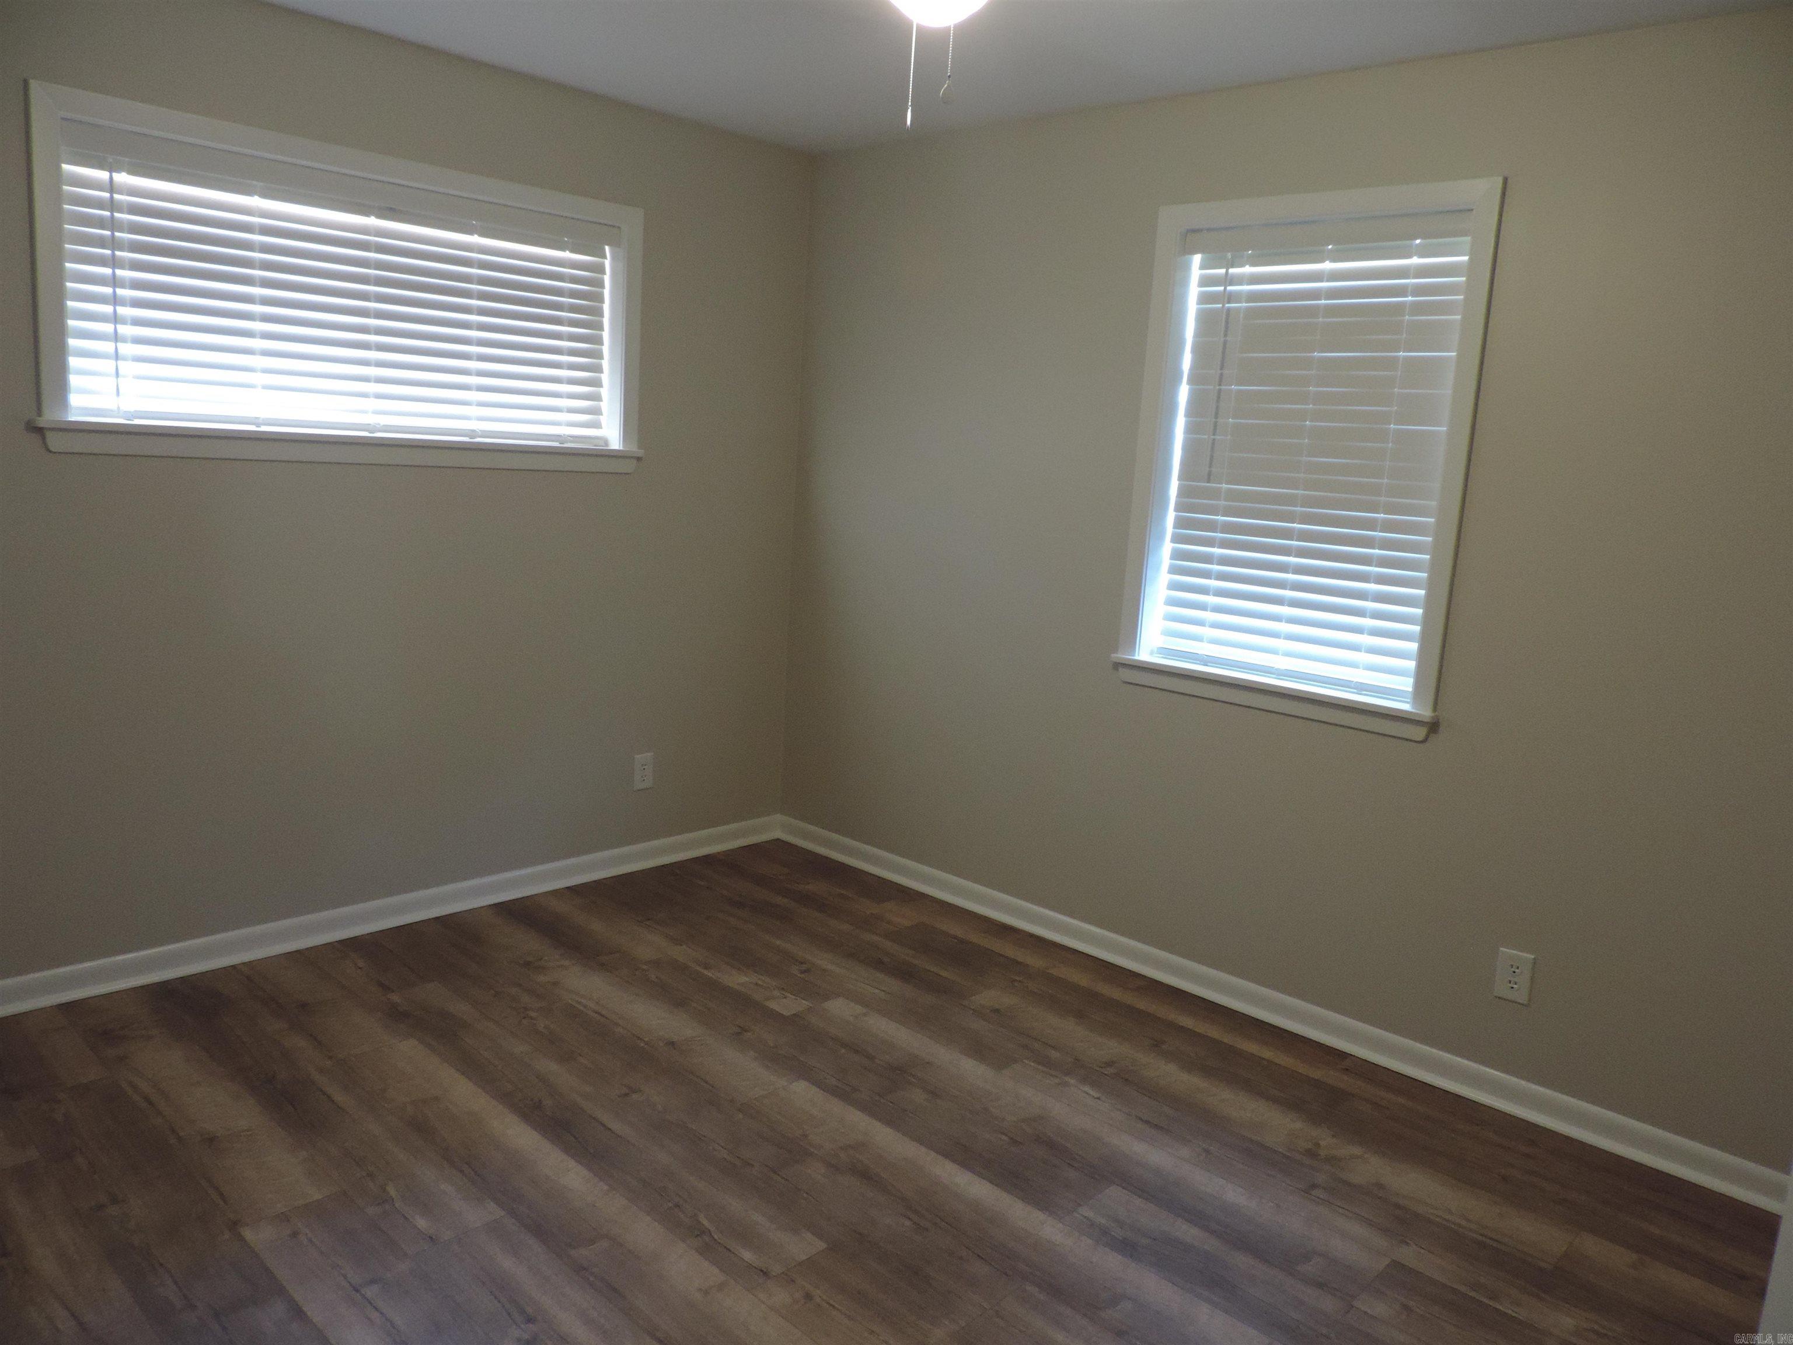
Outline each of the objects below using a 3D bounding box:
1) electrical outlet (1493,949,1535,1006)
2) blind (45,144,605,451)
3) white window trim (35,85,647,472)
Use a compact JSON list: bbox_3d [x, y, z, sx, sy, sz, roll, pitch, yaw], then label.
[{"bbox_3d":[1.436,0.708,2.889,0.074,0.118,0.010,13,13,42],"label":"electrical outlet"},{"bbox_3d":[-1.383,-0.943,3.335,0.060,0.620,1.450,13,13,42],"label":"blind"},{"bbox_3d":[-1.362,-0.964,3.330,0.100,0.800,1.610,13,13,42],"label":"white window trim"}]

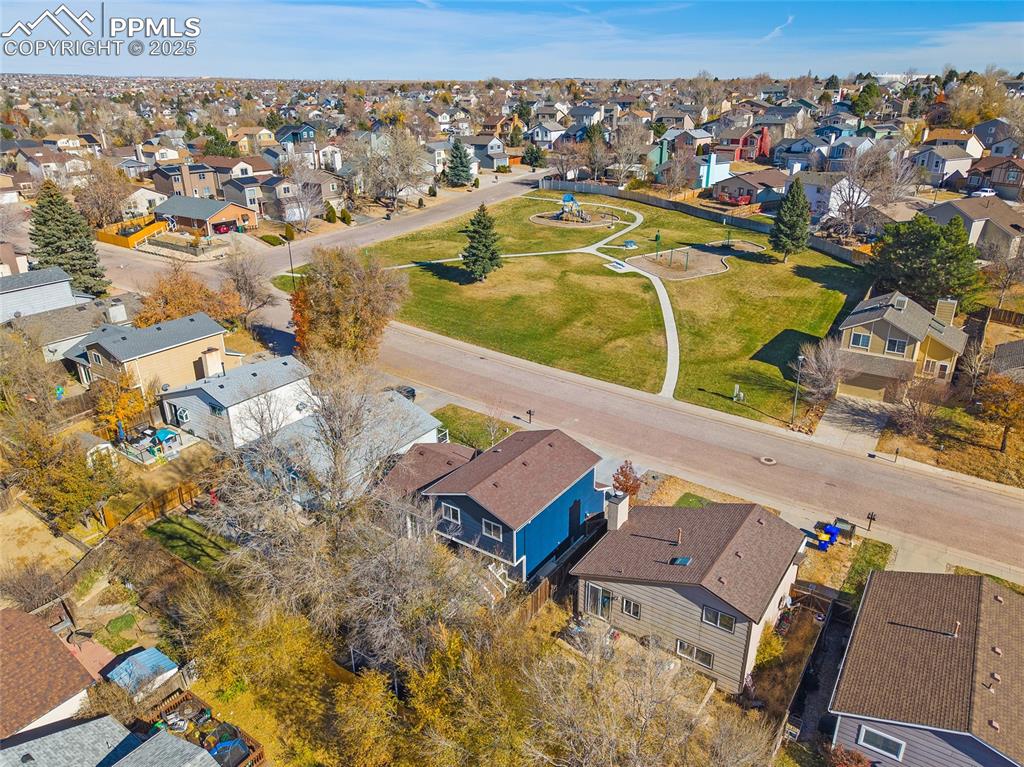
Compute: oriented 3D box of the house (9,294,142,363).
[{"bbox_3d":[-47.176,-6.068,78.203,10.300,5.000,12.556,14,27,32],"label":"house"}]

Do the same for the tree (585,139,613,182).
[{"bbox_3d":[20.479,-52.678,168.000,6.500,10.200,6.300,2,23,6],"label":"tree"}]

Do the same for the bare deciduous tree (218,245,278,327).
[{"bbox_3d":[-30.642,-11.137,82.517,6.346,9.200,6.346,-10,24,-19],"label":"bare deciduous tree"}]

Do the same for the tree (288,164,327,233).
[{"bbox_3d":[-38.100,-33.910,128.950,6.720,12.340,6.720,0,23,0],"label":"tree"}]

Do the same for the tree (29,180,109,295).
[{"bbox_3d":[-61.920,-20.320,98.040,10.640,15.100,10.640,0,23,0],"label":"tree"}]

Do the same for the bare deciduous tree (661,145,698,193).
[{"bbox_3d":[36.900,-47.480,158.380,7.810,9.900,7.810,0,23,0],"label":"bare deciduous tree"}]

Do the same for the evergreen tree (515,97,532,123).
[{"bbox_3d":[4.295,-101.392,265.000,6.300,9.800,6.300,0,23,1],"label":"evergreen tree"}]

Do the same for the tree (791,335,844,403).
[{"bbox_3d":[30.533,-1.059,70.460,4.751,6.450,4.751,9,25,23],"label":"tree"}]

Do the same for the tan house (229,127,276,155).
[{"bbox_3d":[-79.415,-74.346,218.000,10.500,7.800,10.000,15,28,32],"label":"tan house"}]

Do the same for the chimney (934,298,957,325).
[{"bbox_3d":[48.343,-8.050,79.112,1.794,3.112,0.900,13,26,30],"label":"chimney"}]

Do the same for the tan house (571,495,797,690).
[{"bbox_3d":[10.068,10.885,41.399,10.947,6.230,8.722,15,28,32],"label":"tan house"}]

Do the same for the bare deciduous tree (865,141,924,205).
[{"bbox_3d":[77.284,-41.917,143.000,10.300,12.400,9.600,11,26,25],"label":"bare deciduous tree"}]

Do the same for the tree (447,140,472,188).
[{"bbox_3d":[-12.740,-52.850,169.550,6.210,10.780,6.210,0,23,0],"label":"tree"}]

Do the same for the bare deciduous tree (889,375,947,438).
[{"bbox_3d":[36.426,2.228,63.744,4.364,5.252,4.364,12,26,30],"label":"bare deciduous tree"}]

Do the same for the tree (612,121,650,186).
[{"bbox_3d":[27.450,-52.258,163.000,8.600,14.500,8.400,3,24,9],"label":"tree"}]

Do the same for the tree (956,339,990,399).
[{"bbox_3d":[46.222,-1.225,71.071,2.756,6.180,2.756,14,27,32],"label":"tree"}]

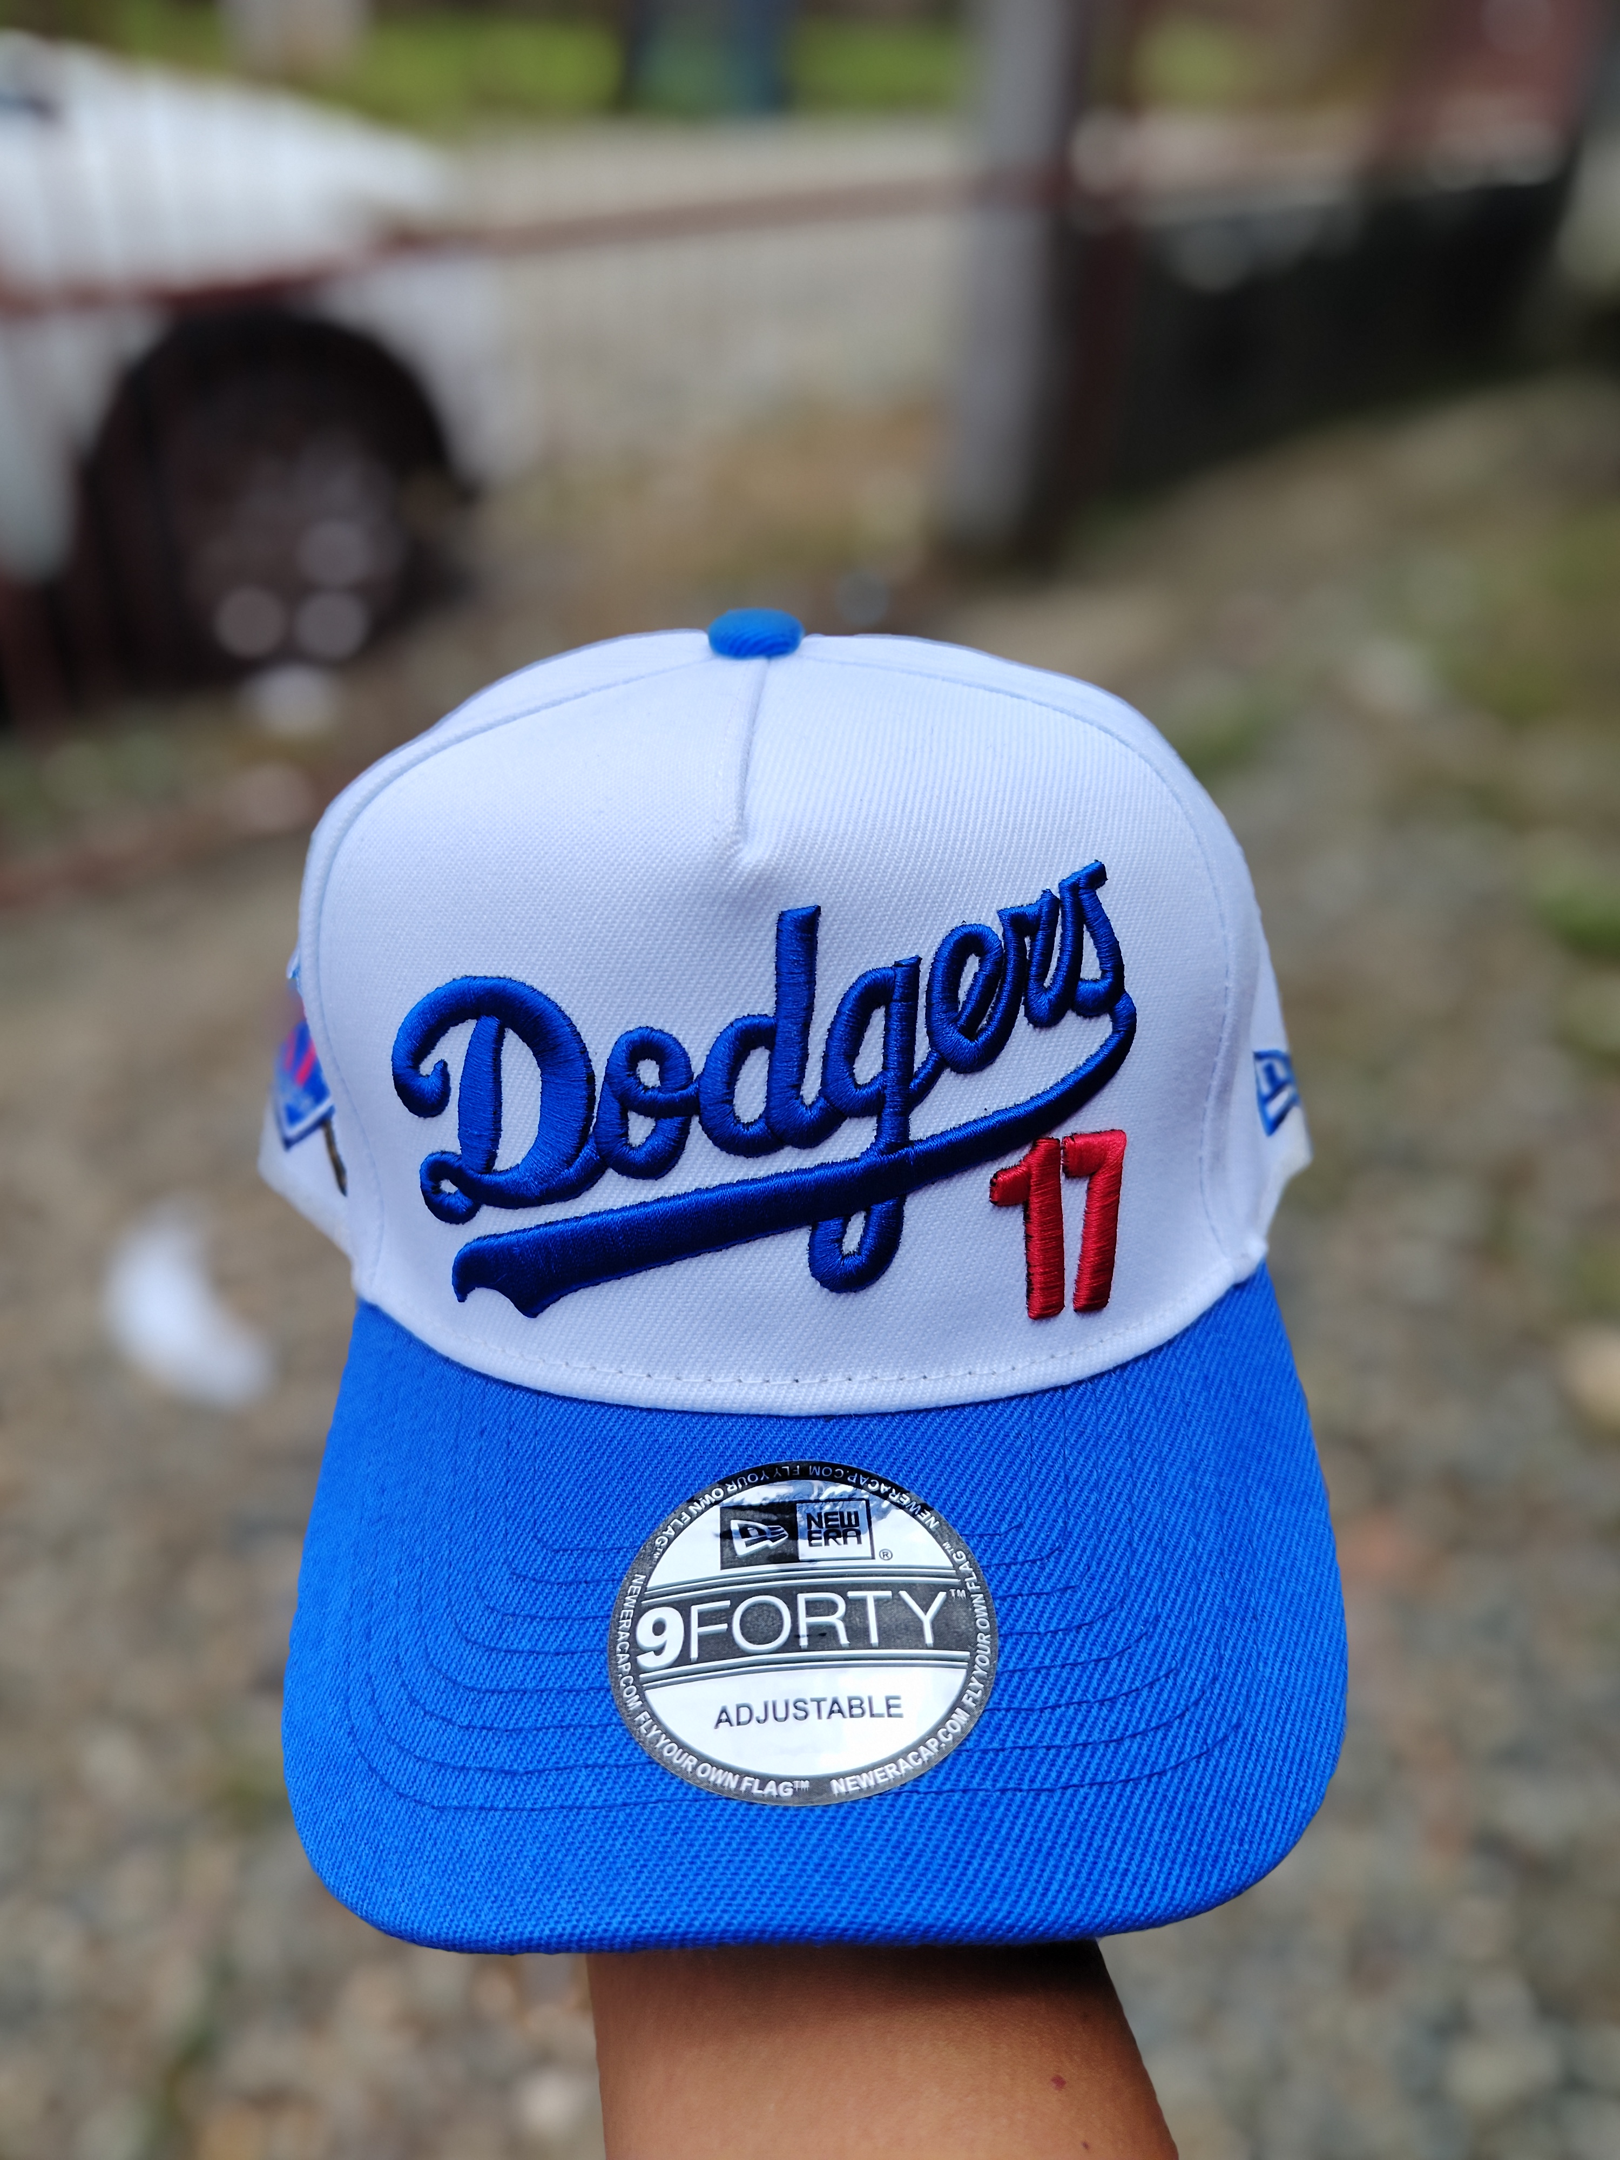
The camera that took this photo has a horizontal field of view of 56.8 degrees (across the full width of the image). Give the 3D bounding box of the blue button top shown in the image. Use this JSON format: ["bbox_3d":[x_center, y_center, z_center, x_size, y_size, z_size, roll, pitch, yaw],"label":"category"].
[{"bbox_3d":[-0.009,-0.078,0.262,0.016,0.007,0.016,-4,28,-2],"label":"blue button top"}]

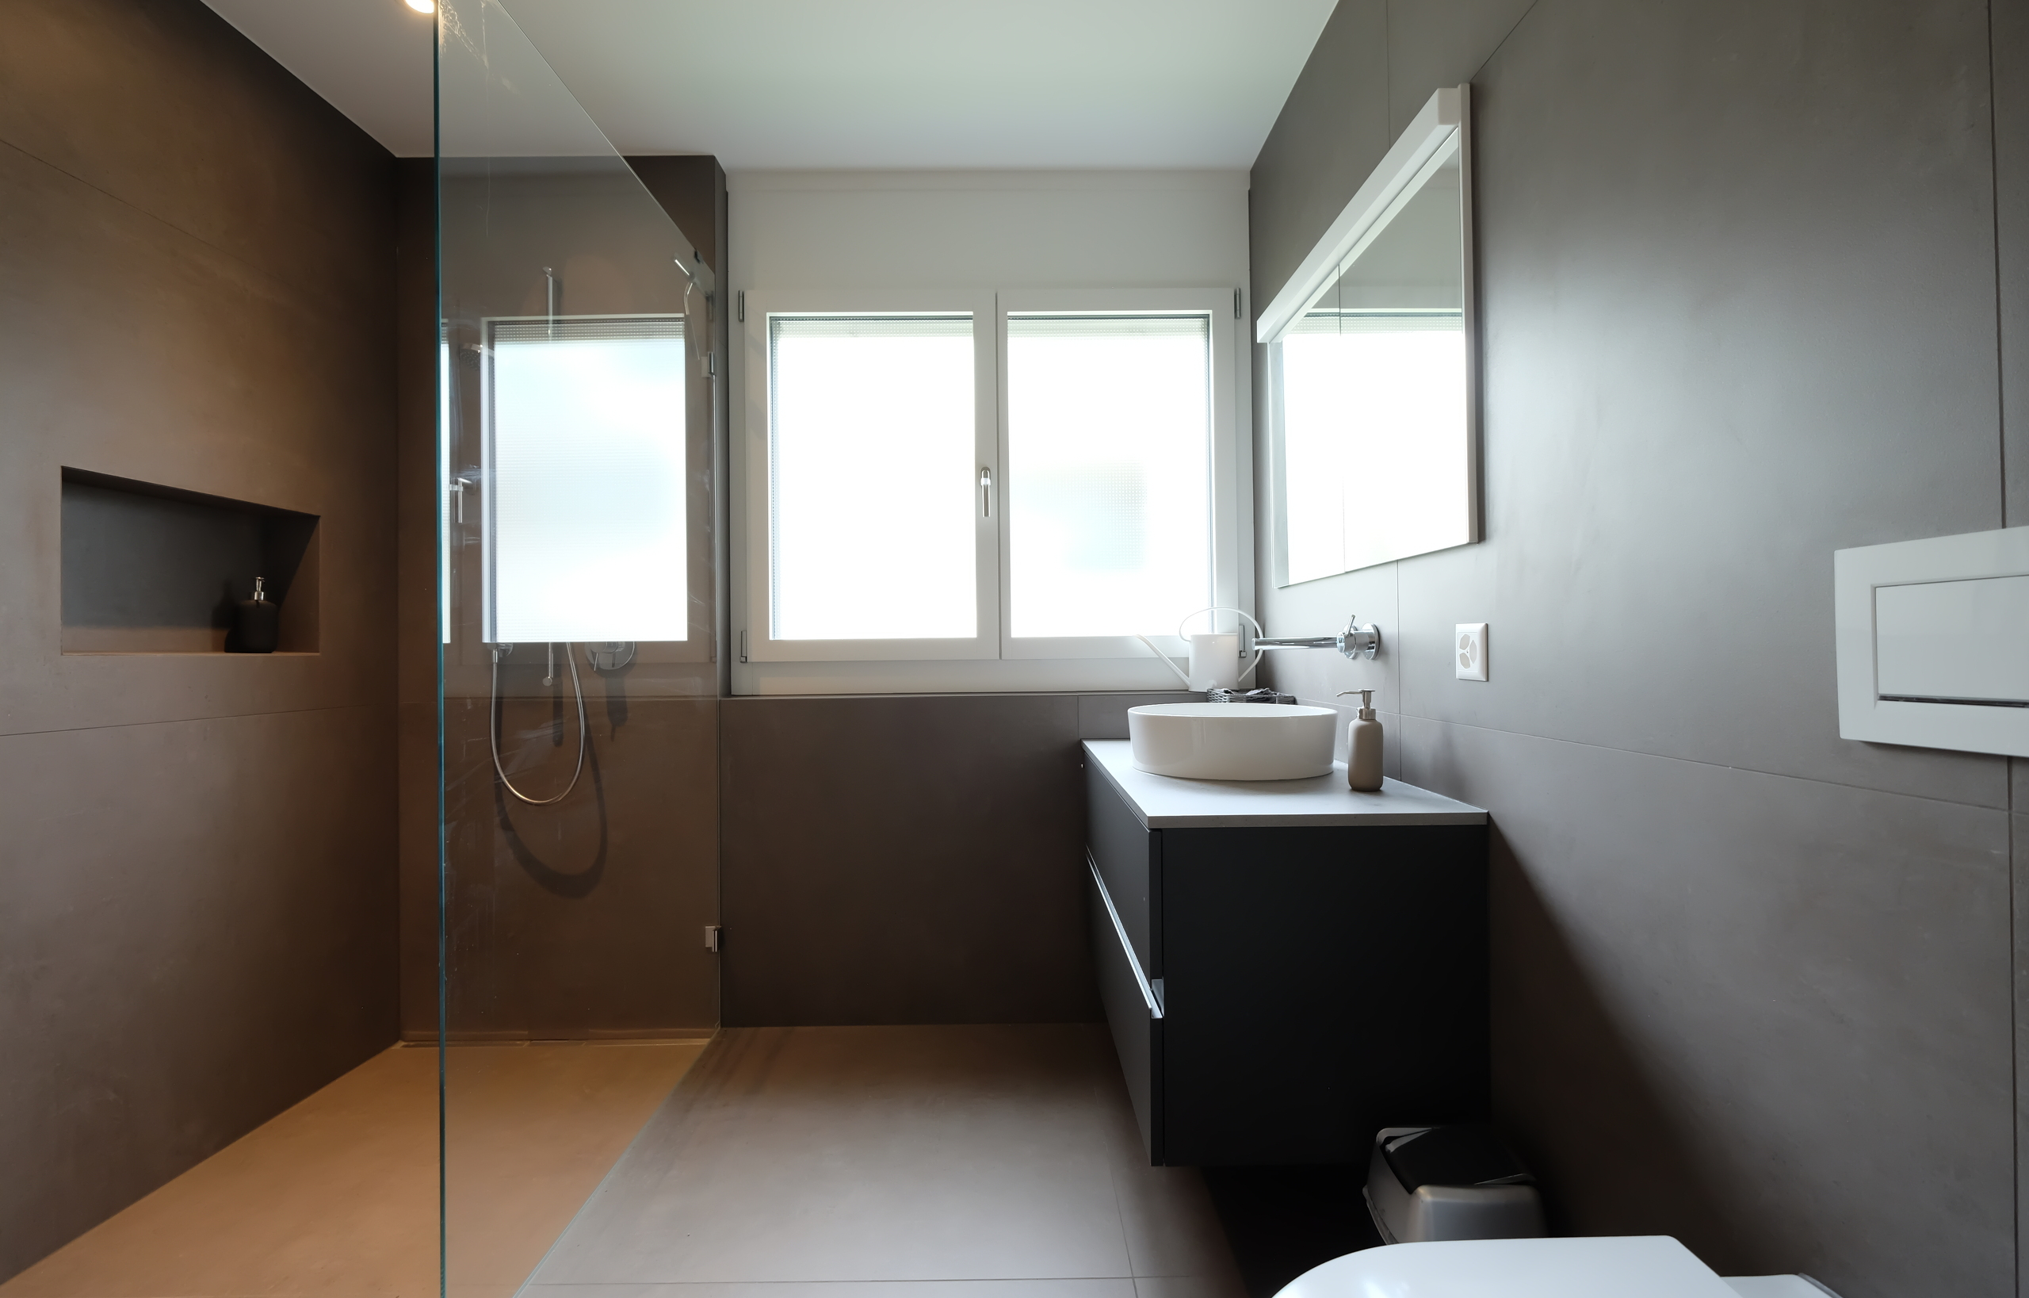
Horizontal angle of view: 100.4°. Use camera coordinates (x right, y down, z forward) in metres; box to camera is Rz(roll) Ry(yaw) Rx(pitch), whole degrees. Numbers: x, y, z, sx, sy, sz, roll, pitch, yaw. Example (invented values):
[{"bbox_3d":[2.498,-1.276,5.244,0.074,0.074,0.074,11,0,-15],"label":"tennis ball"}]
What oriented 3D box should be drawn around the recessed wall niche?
[{"bbox_3d":[-1.783,-0.157,1.802,0.142,0.338,0.570,-1,0,-1],"label":"recessed wall niche"}]

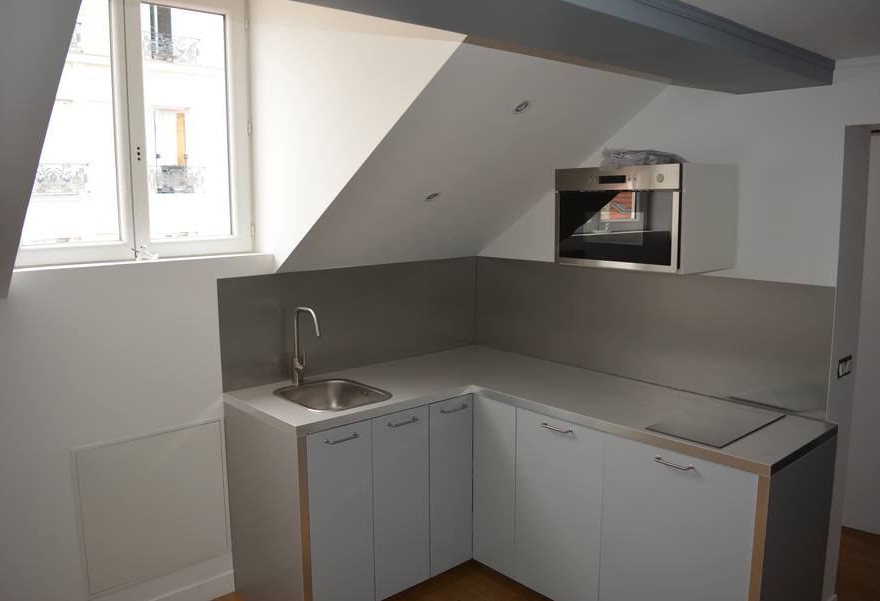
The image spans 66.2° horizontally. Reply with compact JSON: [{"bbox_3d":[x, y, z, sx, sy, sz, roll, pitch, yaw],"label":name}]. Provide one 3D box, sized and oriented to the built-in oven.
[{"bbox_3d":[0.827,-0.345,2.810,0.380,0.395,0.574,-7,10,-41],"label":"built-in oven"}]

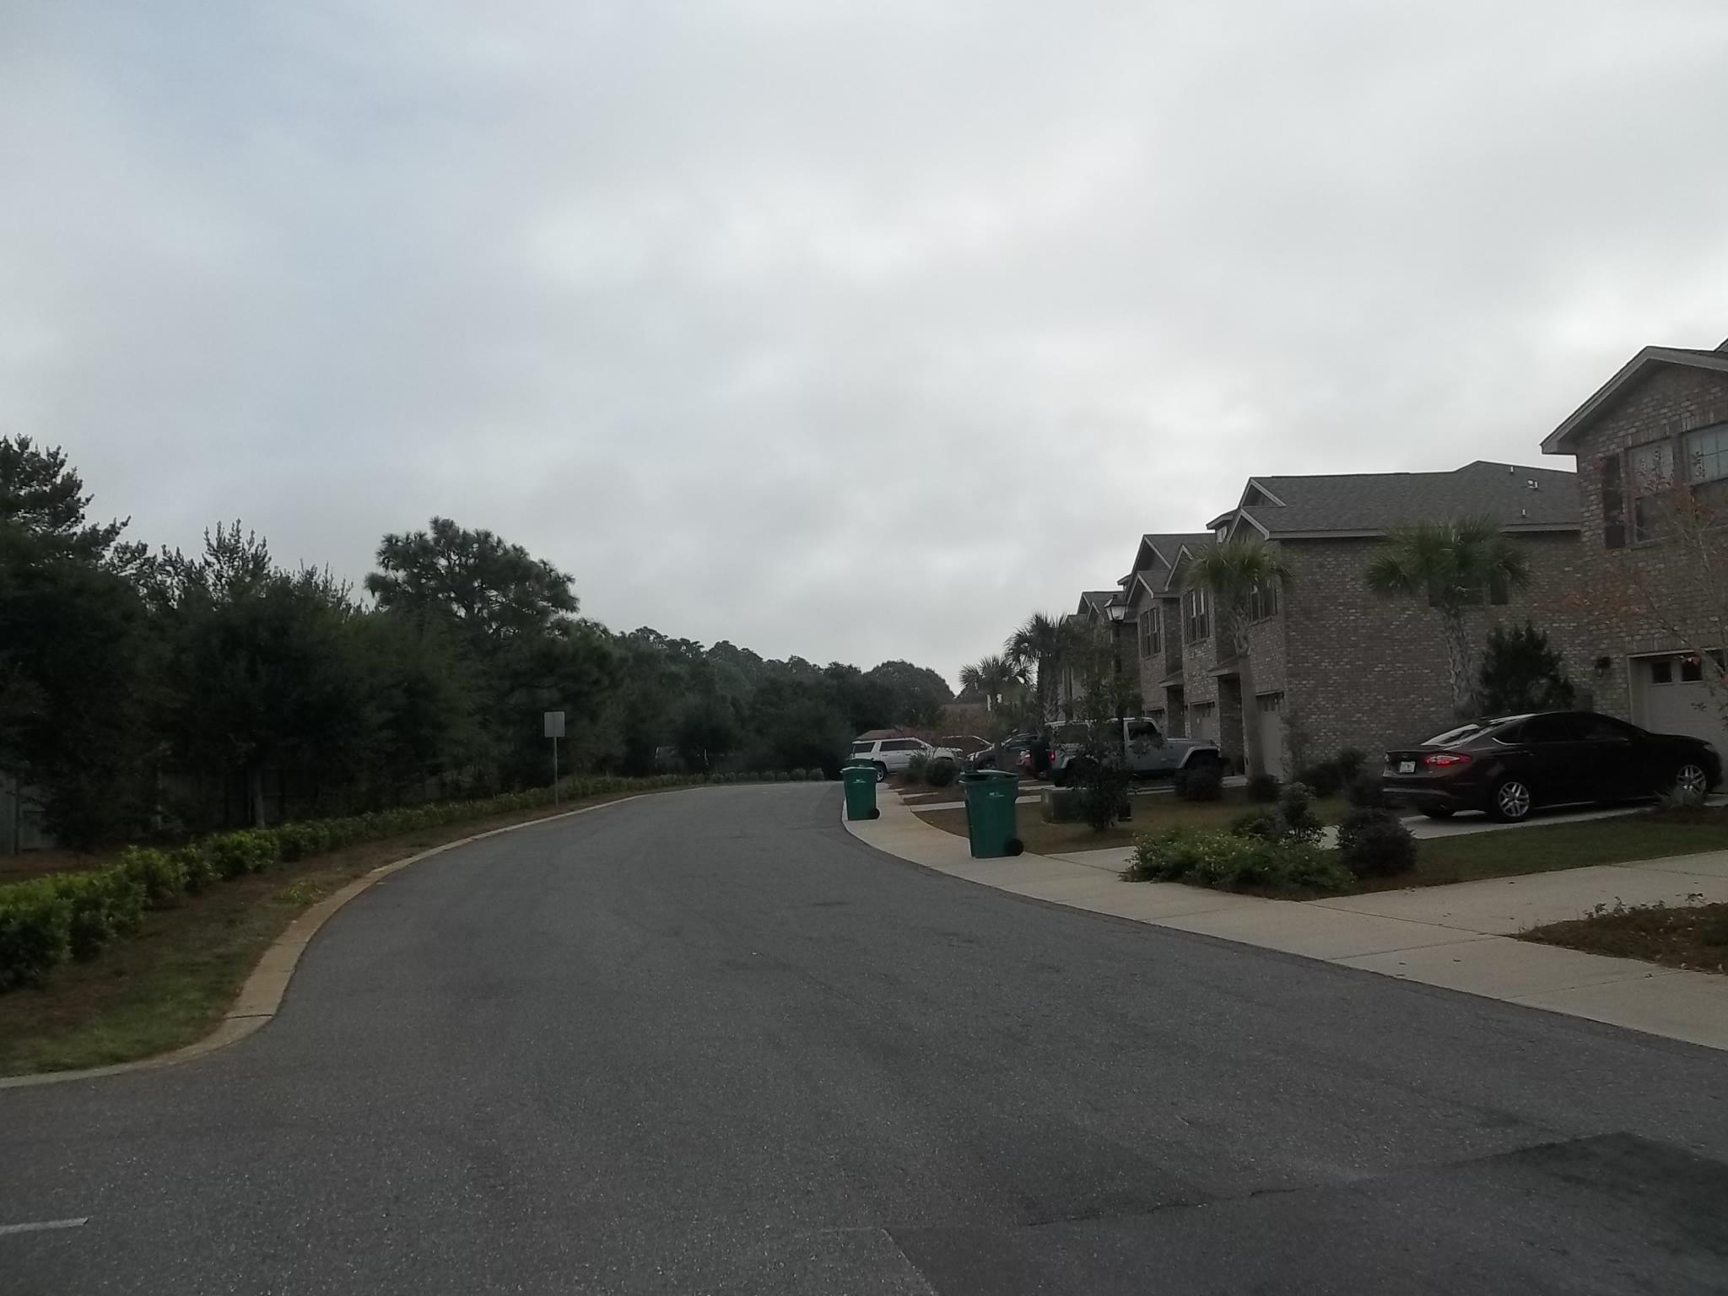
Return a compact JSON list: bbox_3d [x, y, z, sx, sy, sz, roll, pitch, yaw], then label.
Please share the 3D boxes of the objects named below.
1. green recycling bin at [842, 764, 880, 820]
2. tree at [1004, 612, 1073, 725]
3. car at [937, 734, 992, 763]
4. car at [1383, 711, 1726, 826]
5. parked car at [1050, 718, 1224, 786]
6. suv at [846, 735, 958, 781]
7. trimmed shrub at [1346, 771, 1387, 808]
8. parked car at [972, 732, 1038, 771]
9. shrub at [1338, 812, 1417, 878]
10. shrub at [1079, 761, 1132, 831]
[{"bbox_3d":[-0.070,2.962,27.900,0.820,1.170,0.700,-1,-4,-4],"label":"green recycling bin"},{"bbox_3d":[6.396,1.710,49.500,2.550,6.100,2.550,-2,-4,0],"label":"tree"},{"bbox_3d":[5.332,4.953,63.000,4.600,1.660,1.850,-1,-4,-6],"label":"car"},{"bbox_3d":[10.259,1.702,20.035,4.850,1.470,1.860,-4,-4,-11],"label":"car"},{"bbox_3d":[6.720,2.680,33.900,4.620,1.820,1.880,-3,-4,-2],"label":"parked car"},{"bbox_3d":[1.932,4.865,59.297,5.080,1.860,2.000,-3,-4,-1],"label":"suv"},{"bbox_3d":[8.495,2.398,22.800,0.700,0.670,0.700,-2,-4,0],"label":"trimmed shrub"},{"bbox_3d":[6.048,3.789,48.500,4.600,1.660,1.850,-1,-4,-7],"label":"parked car"},{"bbox_3d":[4.935,1.894,12.950,0.730,0.630,0.730,-3,-5,21],"label":"shrub"},{"bbox_3d":[3.604,2.204,20.100,0.780,1.040,0.780,-2,-4,0],"label":"shrub"}]

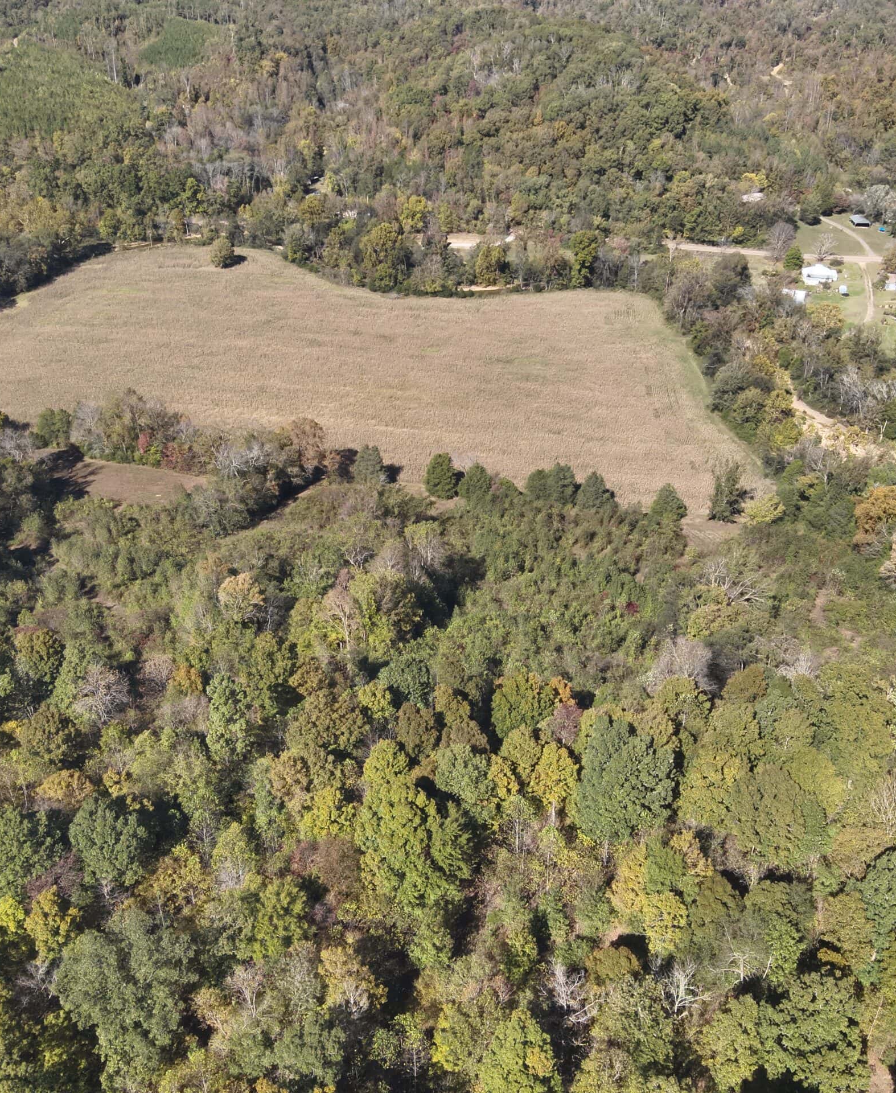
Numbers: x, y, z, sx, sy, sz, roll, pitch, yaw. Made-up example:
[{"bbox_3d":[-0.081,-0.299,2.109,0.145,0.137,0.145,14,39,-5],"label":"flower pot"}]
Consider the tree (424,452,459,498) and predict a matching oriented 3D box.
[{"bbox_3d":[-1.467,-17.055,233.957,7.426,10.600,7.426,0,32,0],"label":"tree"}]

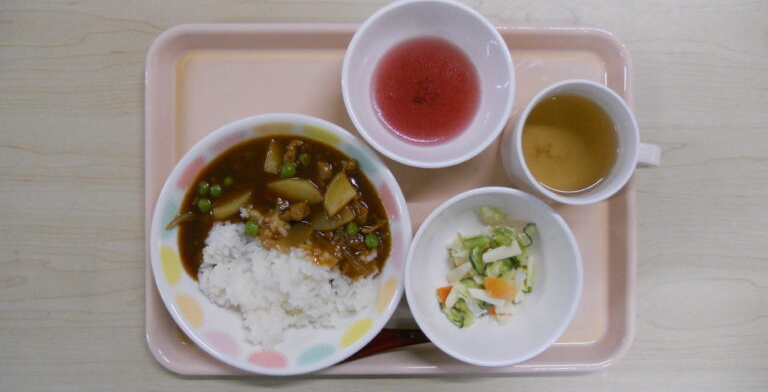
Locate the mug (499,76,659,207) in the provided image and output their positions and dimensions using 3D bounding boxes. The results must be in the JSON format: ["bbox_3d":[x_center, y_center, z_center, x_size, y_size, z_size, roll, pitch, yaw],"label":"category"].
[{"bbox_3d":[0.137,-0.033,0.421,0.103,0.066,0.081,7,89,0],"label":"mug"}]

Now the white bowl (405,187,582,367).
[{"bbox_3d":[0.074,0.055,0.430,0.121,0.046,0.121,0,89,0],"label":"white bowl"}]

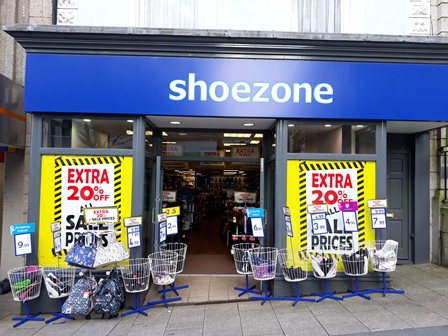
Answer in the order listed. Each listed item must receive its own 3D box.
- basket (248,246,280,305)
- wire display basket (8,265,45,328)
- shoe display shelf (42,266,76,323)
[{"bbox_3d":[0.580,1.529,4.949,0.440,0.665,0.440,-2,-2,-2],"label":"basket"},{"bbox_3d":[-2.637,1.693,4.668,0.440,0.665,0.440,-2,-2,-2],"label":"wire display basket"},{"bbox_3d":[-2.189,1.673,4.674,0.440,0.665,0.440,-2,-2,-2],"label":"shoe display shelf"}]

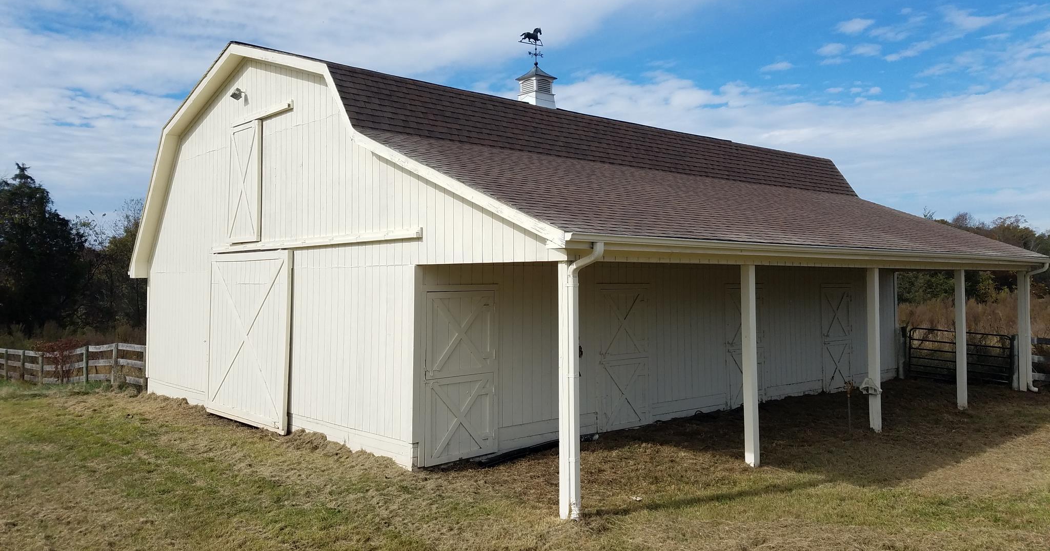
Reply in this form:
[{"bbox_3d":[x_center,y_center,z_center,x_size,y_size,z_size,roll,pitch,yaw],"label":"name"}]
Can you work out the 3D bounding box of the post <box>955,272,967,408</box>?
[{"bbox_3d":[8.813,1.268,15.926,0.143,2.780,0.143,1,-1,-42],"label":"post"}]

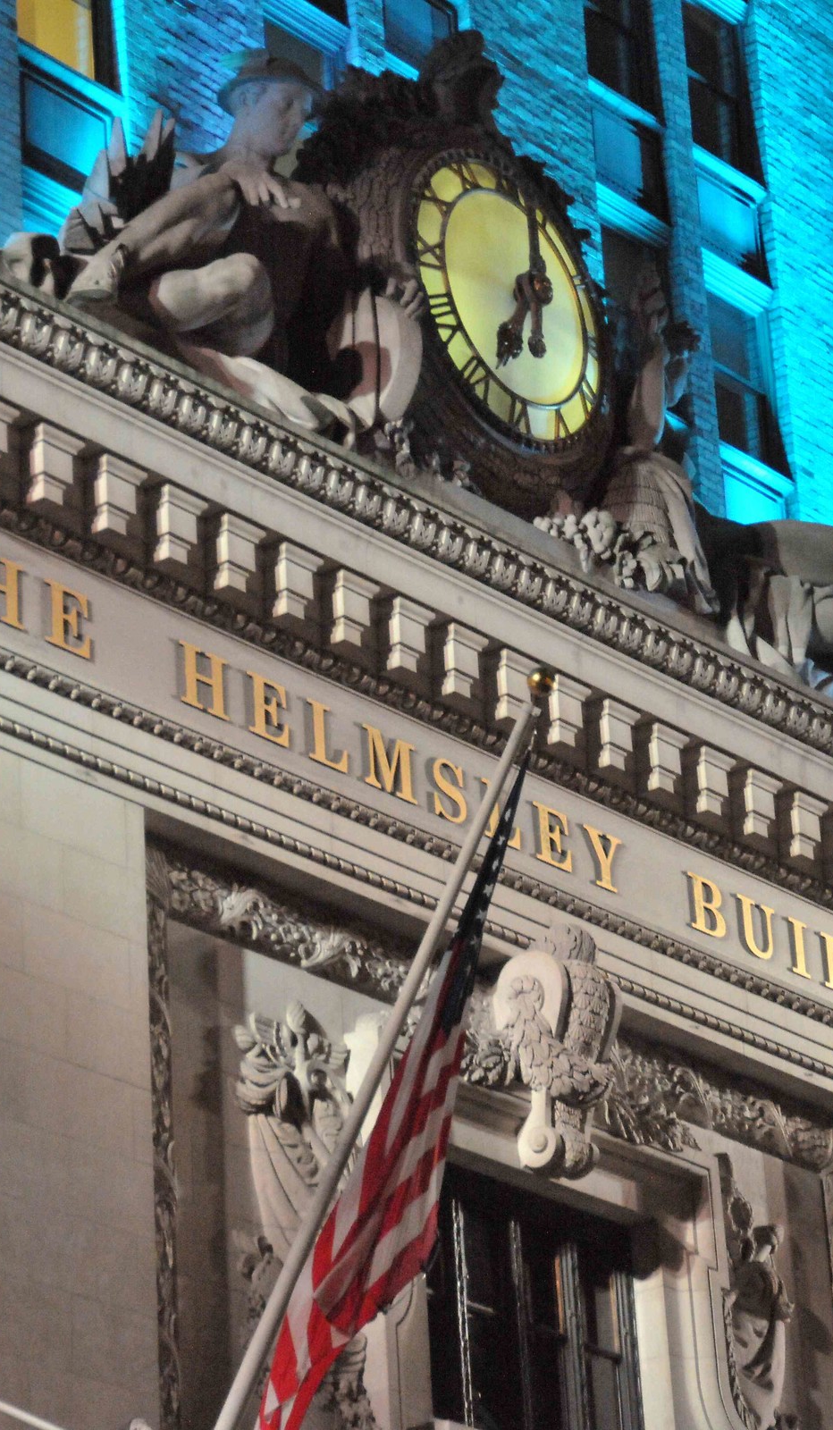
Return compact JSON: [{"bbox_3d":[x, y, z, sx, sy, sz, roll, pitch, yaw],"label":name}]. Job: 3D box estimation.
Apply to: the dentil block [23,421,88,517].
[{"bbox_3d":[-2.782,-1.786,36.956,0.360,0.660,0.500,-20,-29,33],"label":"dentil block"}]

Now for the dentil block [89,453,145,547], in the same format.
[{"bbox_3d":[-2.421,-1.707,39.145,0.319,0.568,0.479,-21,-30,34],"label":"dentil block"}]

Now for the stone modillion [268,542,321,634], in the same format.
[{"bbox_3d":[-1.044,-1.065,41.322,0.330,0.559,0.502,-21,-30,34],"label":"stone modillion"}]

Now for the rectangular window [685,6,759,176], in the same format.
[{"bbox_3d":[3.141,-6.851,53.180,0.200,1.920,1.350,-21,-30,34],"label":"rectangular window"}]

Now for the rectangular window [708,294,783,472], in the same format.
[{"bbox_3d":[3.469,-3.608,52.939,0.200,1.800,1.200,-21,-30,34],"label":"rectangular window"}]

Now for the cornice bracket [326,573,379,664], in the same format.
[{"bbox_3d":[-0.550,-0.838,41.291,0.319,0.568,0.479,-21,-30,34],"label":"cornice bracket"}]

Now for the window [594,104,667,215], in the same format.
[{"bbox_3d":[2.293,-5.973,52.428,0.170,1.030,1.200,-21,-30,34],"label":"window"}]

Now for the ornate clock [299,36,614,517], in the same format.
[{"bbox_3d":[0.573,-4.052,45.676,1.150,5.100,4.300,-21,-30,34],"label":"ornate clock"}]

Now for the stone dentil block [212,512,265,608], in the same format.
[{"bbox_3d":[-1.516,-1.284,40.780,0.330,0.559,0.502,-21,-30,34],"label":"stone dentil block"}]

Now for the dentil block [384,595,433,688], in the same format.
[{"bbox_3d":[-0.116,-0.619,41.832,0.360,0.581,0.530,-21,-30,34],"label":"dentil block"}]

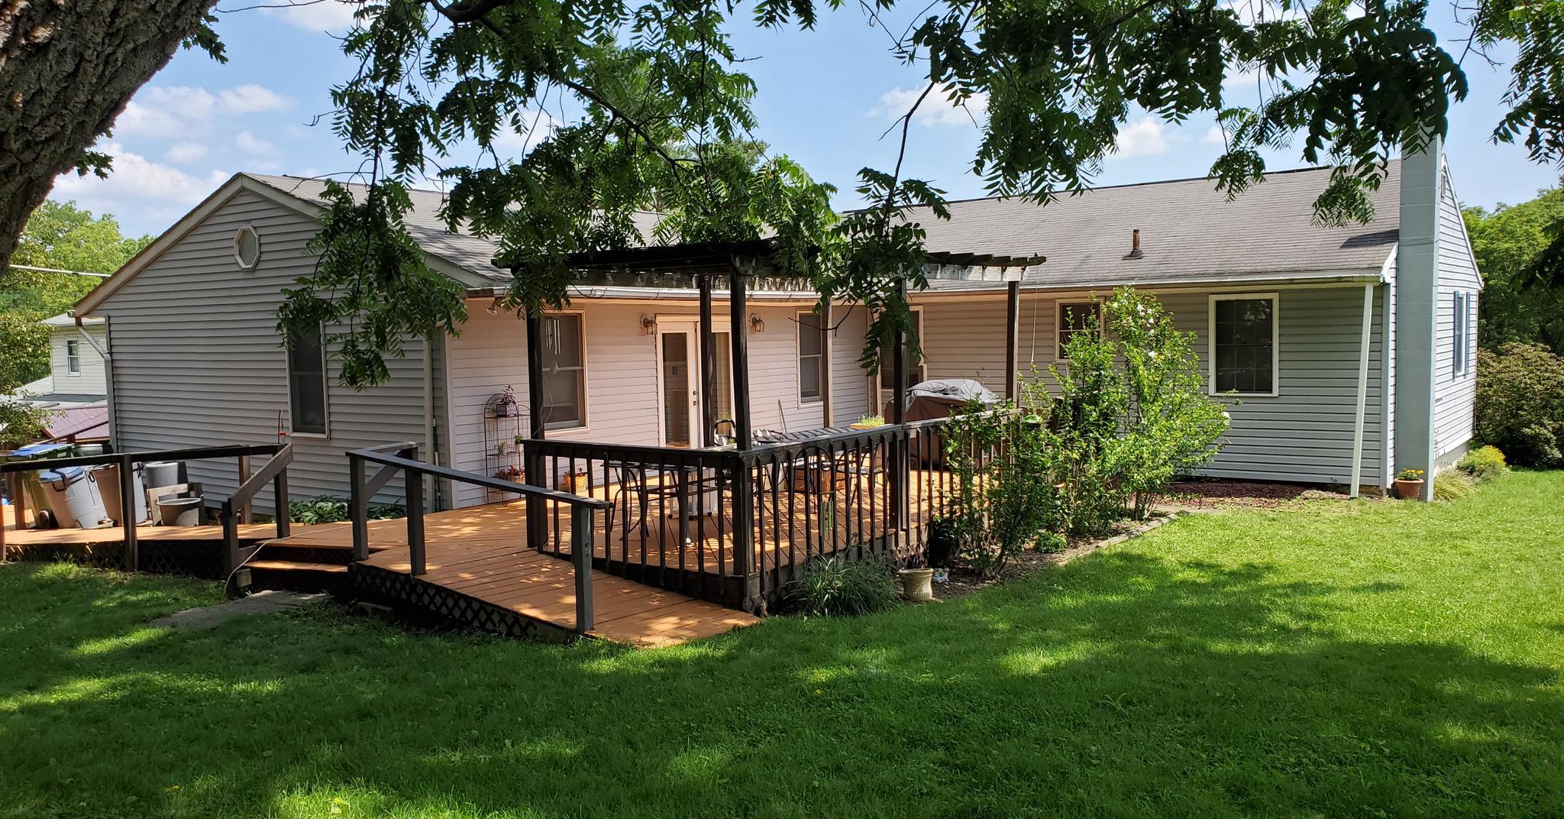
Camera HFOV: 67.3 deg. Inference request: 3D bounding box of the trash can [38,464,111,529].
[{"bbox_3d":[-9.800,1.210,16.300,0.580,0.800,0.640,2,5,37],"label":"trash can"}]

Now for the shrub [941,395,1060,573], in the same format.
[{"bbox_3d":[2.016,0.659,10.710,0.850,1.470,0.900,2,5,37],"label":"shrub"}]

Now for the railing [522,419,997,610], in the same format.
[{"bbox_3d":[0.070,0.695,11.302,2.500,1.170,4.600,2,5,37],"label":"railing"}]

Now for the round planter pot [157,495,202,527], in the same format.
[{"bbox_3d":[-7.689,1.344,15.015,0.570,0.380,0.570,-1,4,0],"label":"round planter pot"}]

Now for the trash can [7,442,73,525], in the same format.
[{"bbox_3d":[-10.500,1.040,16.600,0.620,1.040,0.700,2,5,37],"label":"trash can"}]

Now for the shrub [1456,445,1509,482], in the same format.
[{"bbox_3d":[10.500,0.816,17.632,0.650,0.520,0.750,2,5,37],"label":"shrub"}]

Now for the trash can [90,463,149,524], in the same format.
[{"bbox_3d":[-9.250,1.190,16.400,0.580,0.800,0.640,2,5,37],"label":"trash can"}]

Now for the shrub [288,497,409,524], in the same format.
[{"bbox_3d":[-4.672,1.142,12.654,1.500,0.450,0.650,2,5,37],"label":"shrub"}]

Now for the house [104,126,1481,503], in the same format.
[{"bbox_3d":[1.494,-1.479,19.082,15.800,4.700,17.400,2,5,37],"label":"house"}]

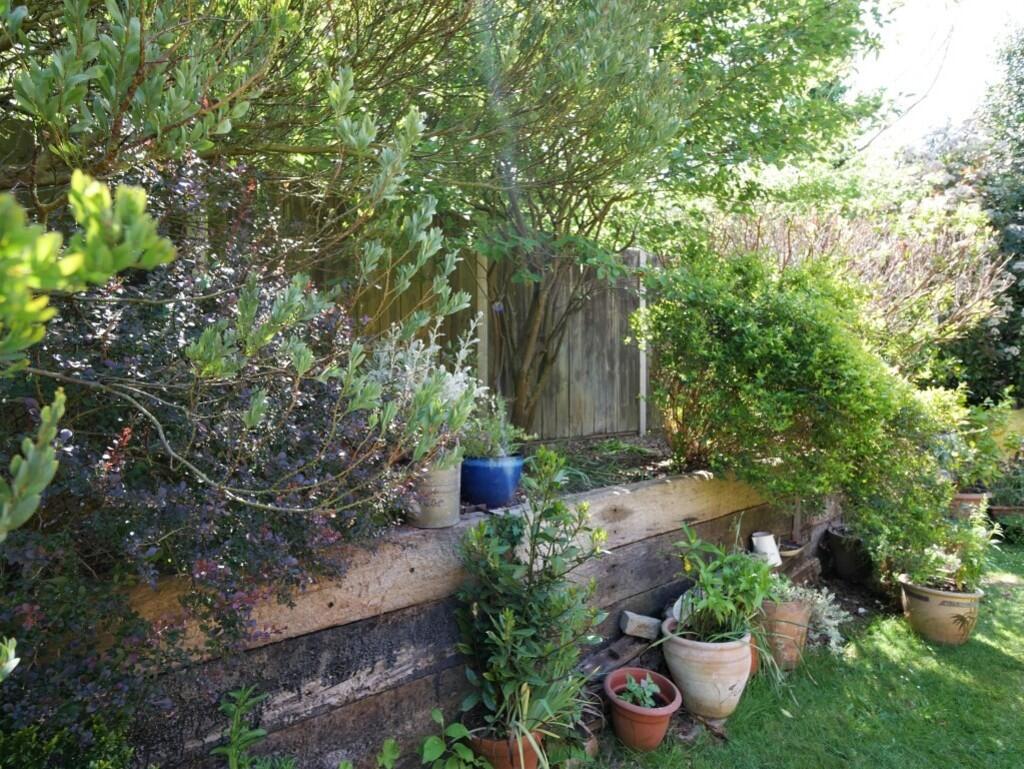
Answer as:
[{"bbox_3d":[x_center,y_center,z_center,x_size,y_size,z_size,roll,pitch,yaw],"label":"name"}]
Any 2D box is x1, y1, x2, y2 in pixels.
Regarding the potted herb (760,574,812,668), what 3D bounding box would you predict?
[{"bbox_3d":[1.430,1.228,2.780,0.265,0.475,0.265,0,0,27],"label":"potted herb"}]

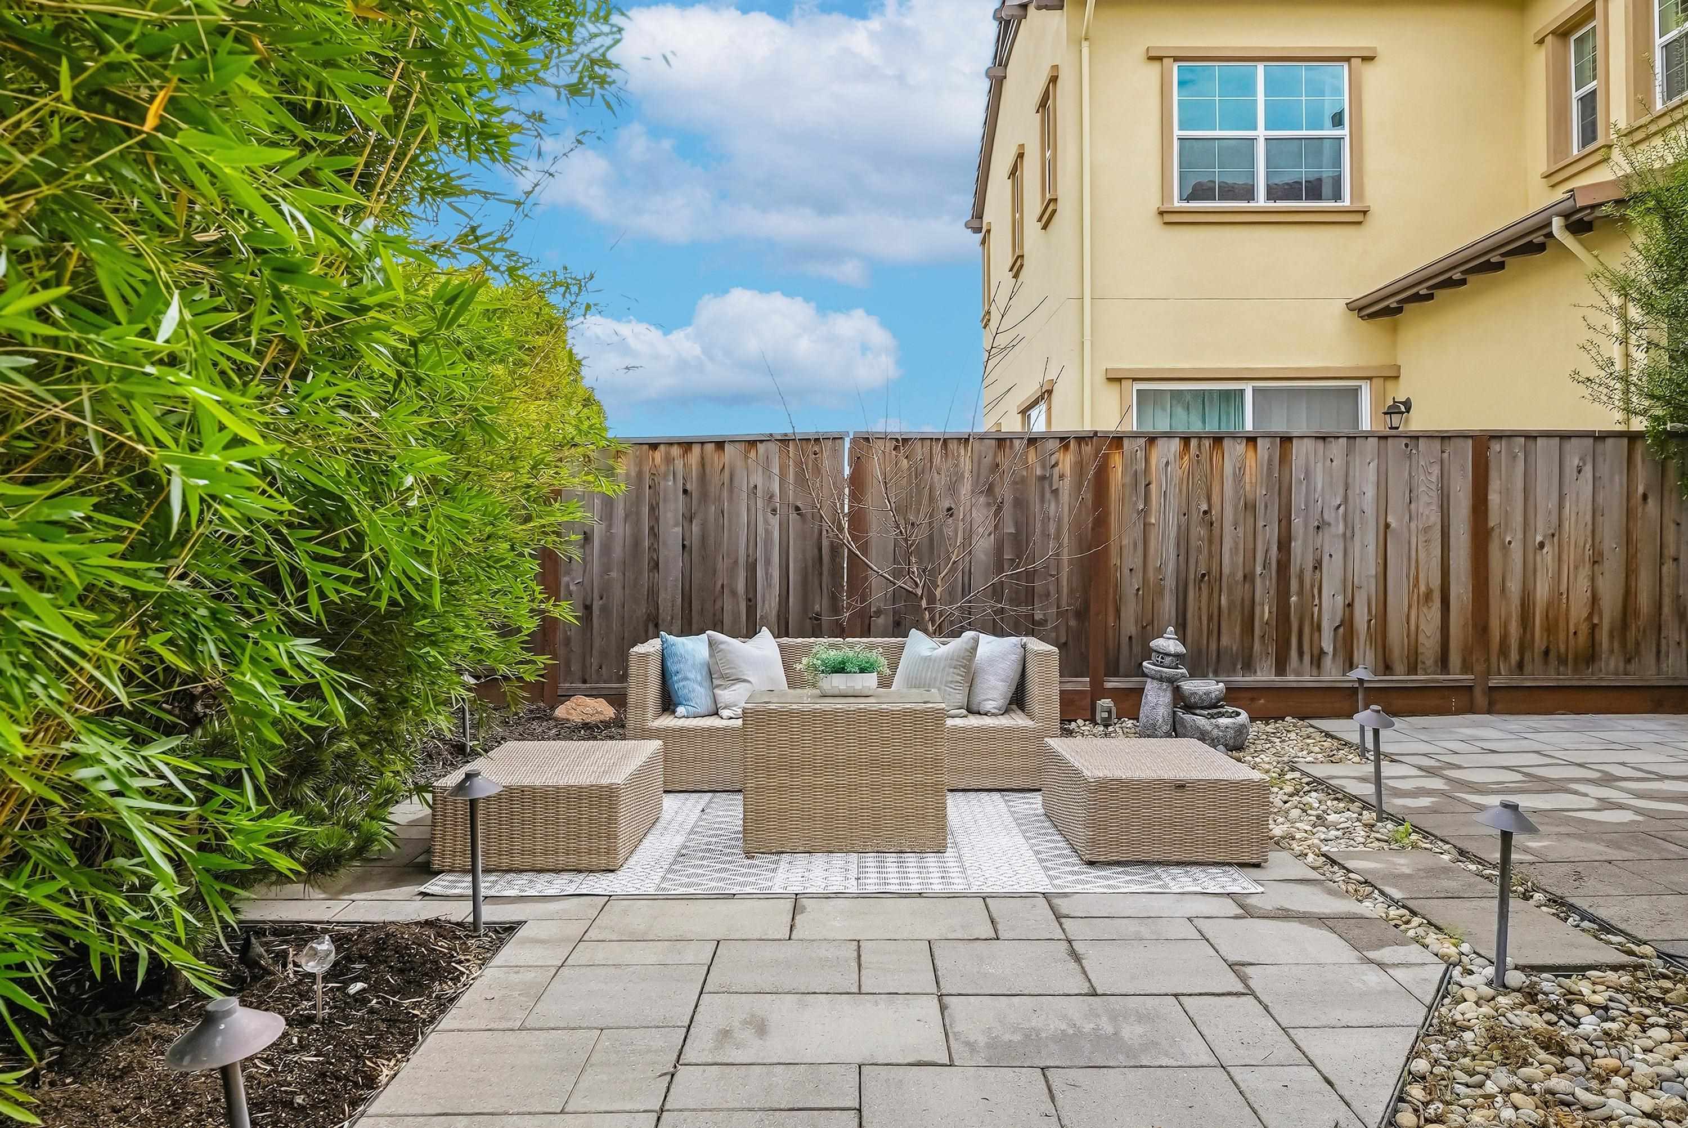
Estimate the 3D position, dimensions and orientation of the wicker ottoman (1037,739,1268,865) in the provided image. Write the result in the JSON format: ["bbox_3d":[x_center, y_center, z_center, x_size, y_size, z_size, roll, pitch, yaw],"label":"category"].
[{"bbox_3d":[1.201,0.923,4.471,0.662,0.317,0.828,0,1,0],"label":"wicker ottoman"}]

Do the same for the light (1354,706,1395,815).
[{"bbox_3d":[2.261,0.840,4.792,0.176,0.481,0.176,-3,1,0],"label":"light"}]

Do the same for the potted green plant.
[{"bbox_3d":[0.005,0.415,4.488,0.332,0.203,0.188,0,1,0],"label":"potted green plant"}]

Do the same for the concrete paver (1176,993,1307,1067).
[{"bbox_3d":[0.957,1.151,2.727,0.200,0.055,0.394,0,1,1],"label":"concrete paver"}]

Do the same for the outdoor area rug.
[{"bbox_3d":[-0.007,1.070,4.802,2.840,0.010,2.060,0,1,1],"label":"outdoor area rug"}]

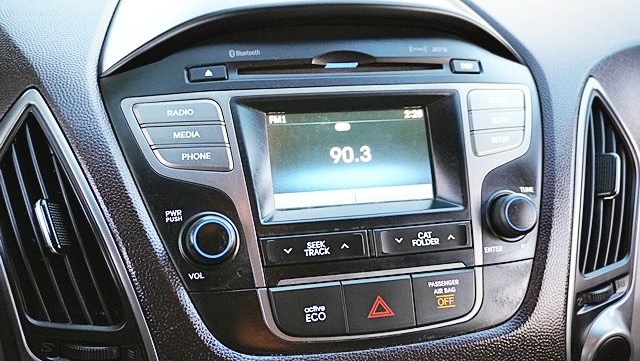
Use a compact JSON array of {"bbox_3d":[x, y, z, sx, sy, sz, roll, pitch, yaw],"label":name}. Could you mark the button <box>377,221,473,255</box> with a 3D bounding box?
[{"bbox_3d":[0.057,0.032,0.423,0.057,0.015,0.009,-3,-9,-20],"label":"button"}]

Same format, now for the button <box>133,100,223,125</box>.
[{"bbox_3d":[-0.075,-0.036,0.410,0.045,0.013,0.008,-3,-9,-3],"label":"button"}]

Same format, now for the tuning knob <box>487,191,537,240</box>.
[{"bbox_3d":[0.110,0.019,0.437,0.029,0.029,0.017,-4,-9,-16],"label":"tuning knob"}]

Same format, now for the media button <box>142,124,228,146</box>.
[{"bbox_3d":[-0.071,-0.023,0.408,0.045,0.013,0.008,-3,-9,-3],"label":"media button"}]

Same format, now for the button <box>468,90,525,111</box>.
[{"bbox_3d":[0.107,-0.048,0.461,0.042,0.013,0.008,-5,-8,-29],"label":"button"}]

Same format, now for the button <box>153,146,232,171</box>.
[{"bbox_3d":[-0.068,-0.011,0.407,0.040,0.015,0.008,-3,-9,-3],"label":"button"}]

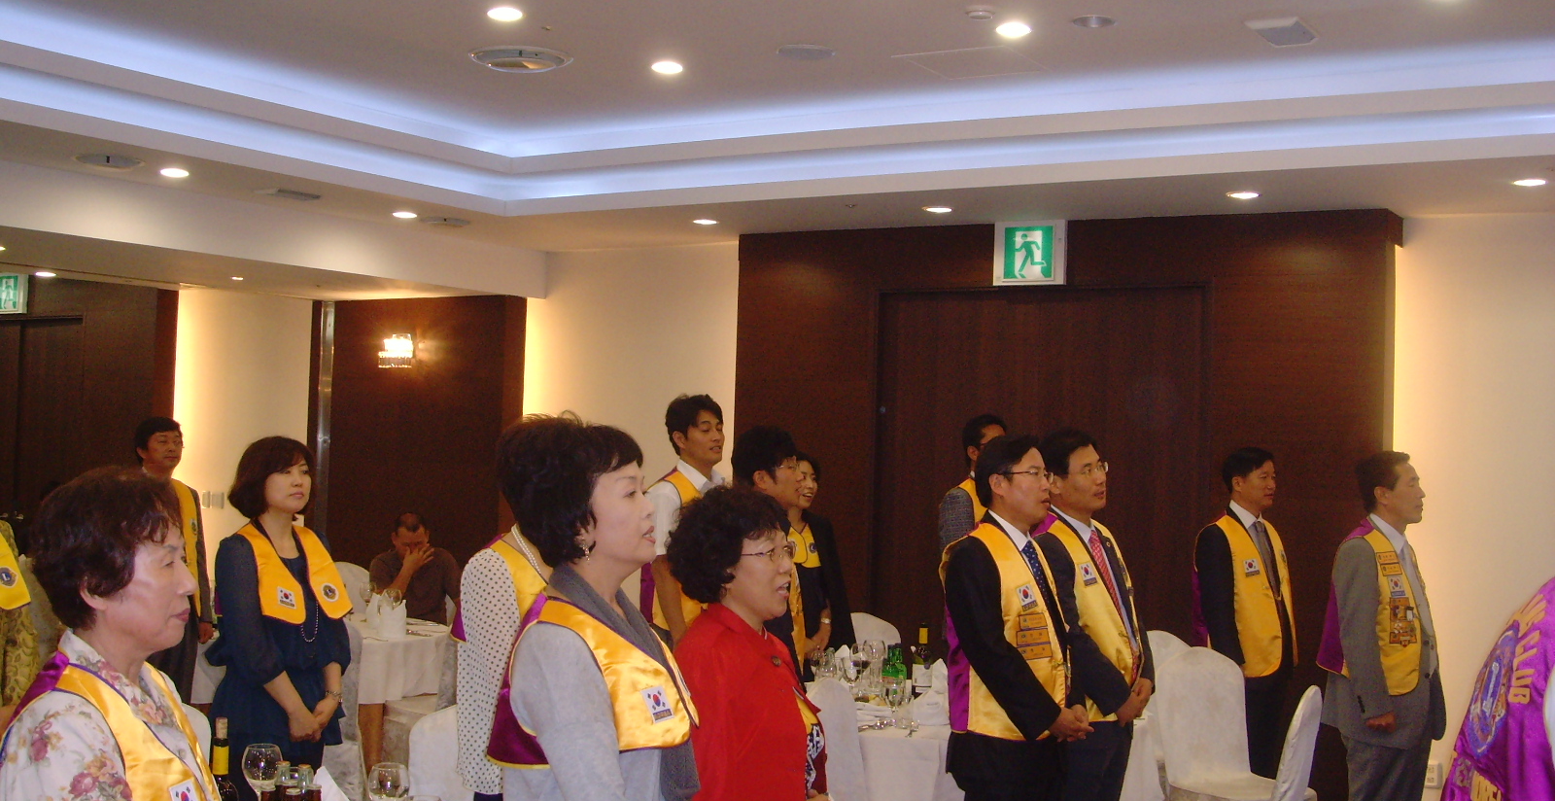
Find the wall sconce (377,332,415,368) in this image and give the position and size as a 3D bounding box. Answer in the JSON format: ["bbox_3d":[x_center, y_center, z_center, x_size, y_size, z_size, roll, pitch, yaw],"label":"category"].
[{"bbox_3d":[-2.303,-0.301,10.579,0.190,0.215,0.130,1,-2,32],"label":"wall sconce"}]

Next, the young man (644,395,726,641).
[{"bbox_3d":[-0.301,0.883,6.150,0.320,1.790,0.500,1,-2,36],"label":"young man"}]

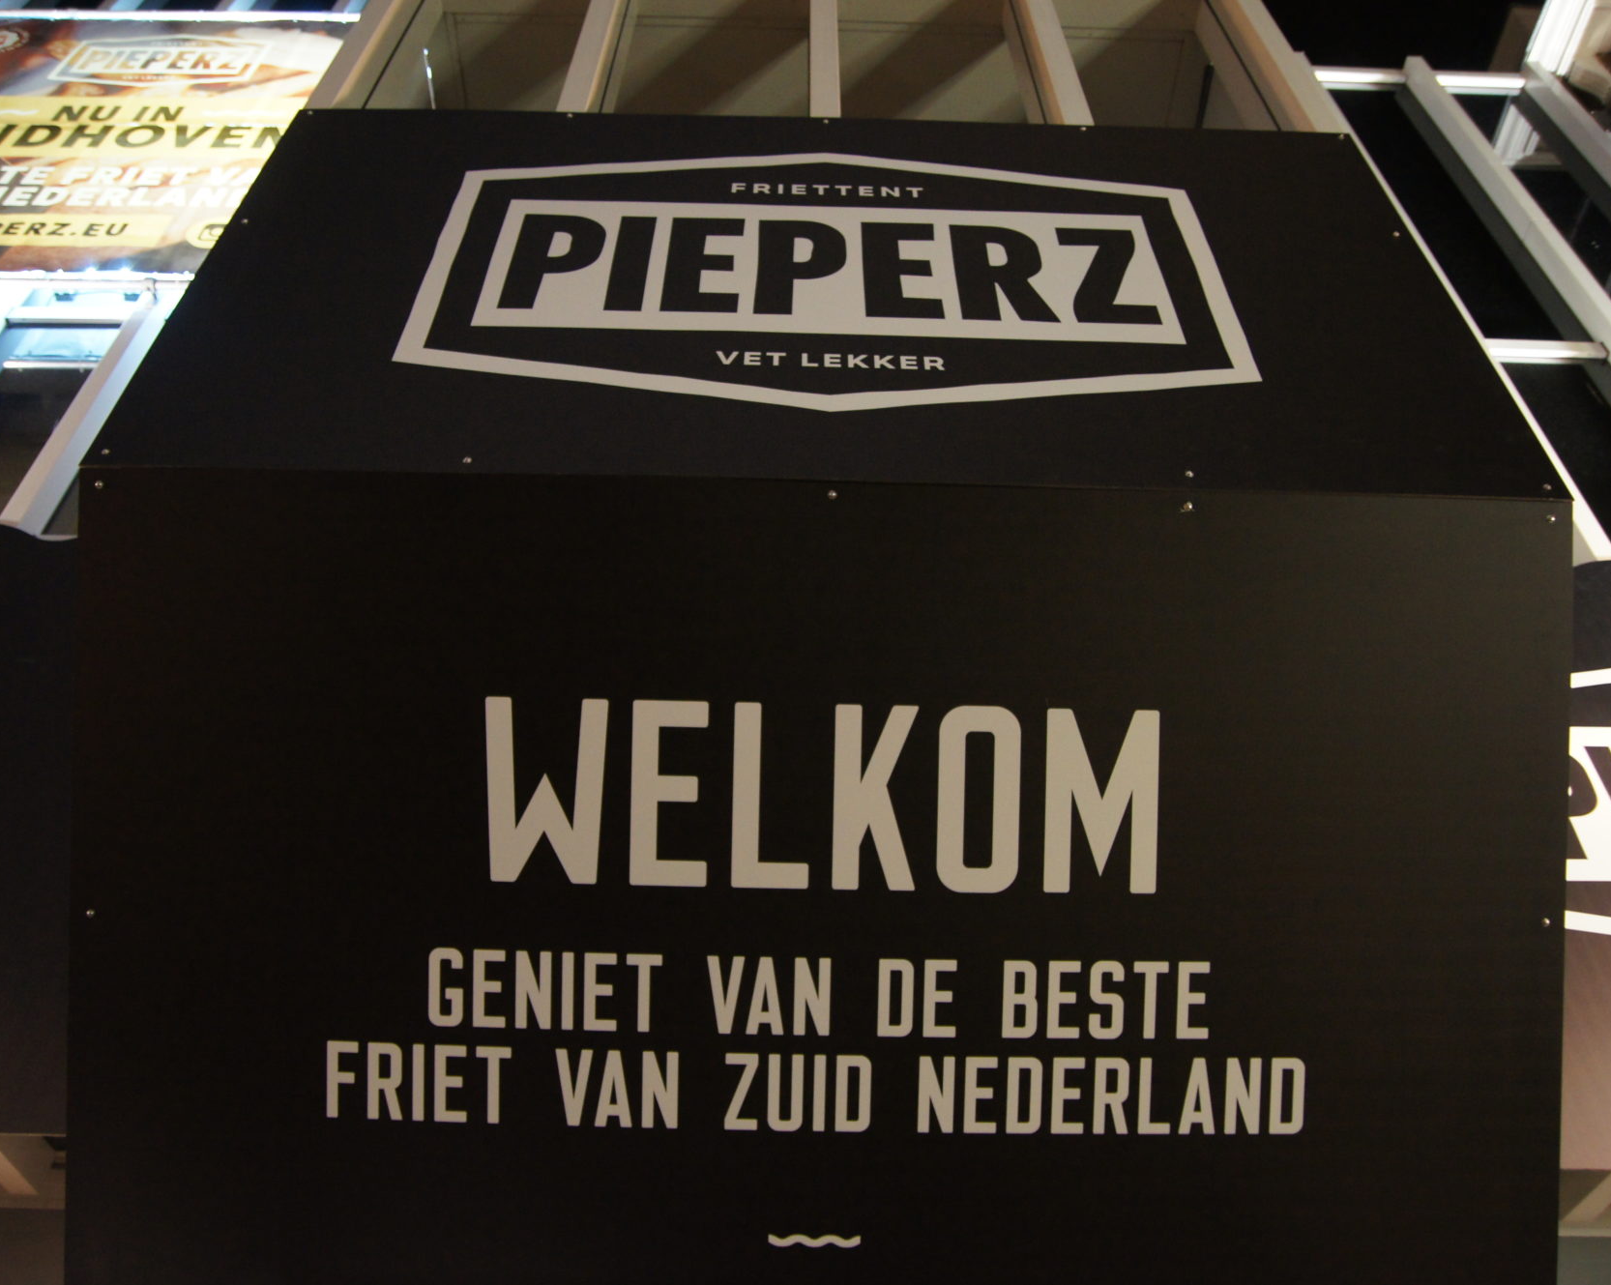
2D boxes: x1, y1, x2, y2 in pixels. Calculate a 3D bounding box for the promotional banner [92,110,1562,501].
[{"bbox_3d":[0.041,-0.630,2.358,2.150,1.172,0.050,1,-44,-1],"label":"promotional banner"}]

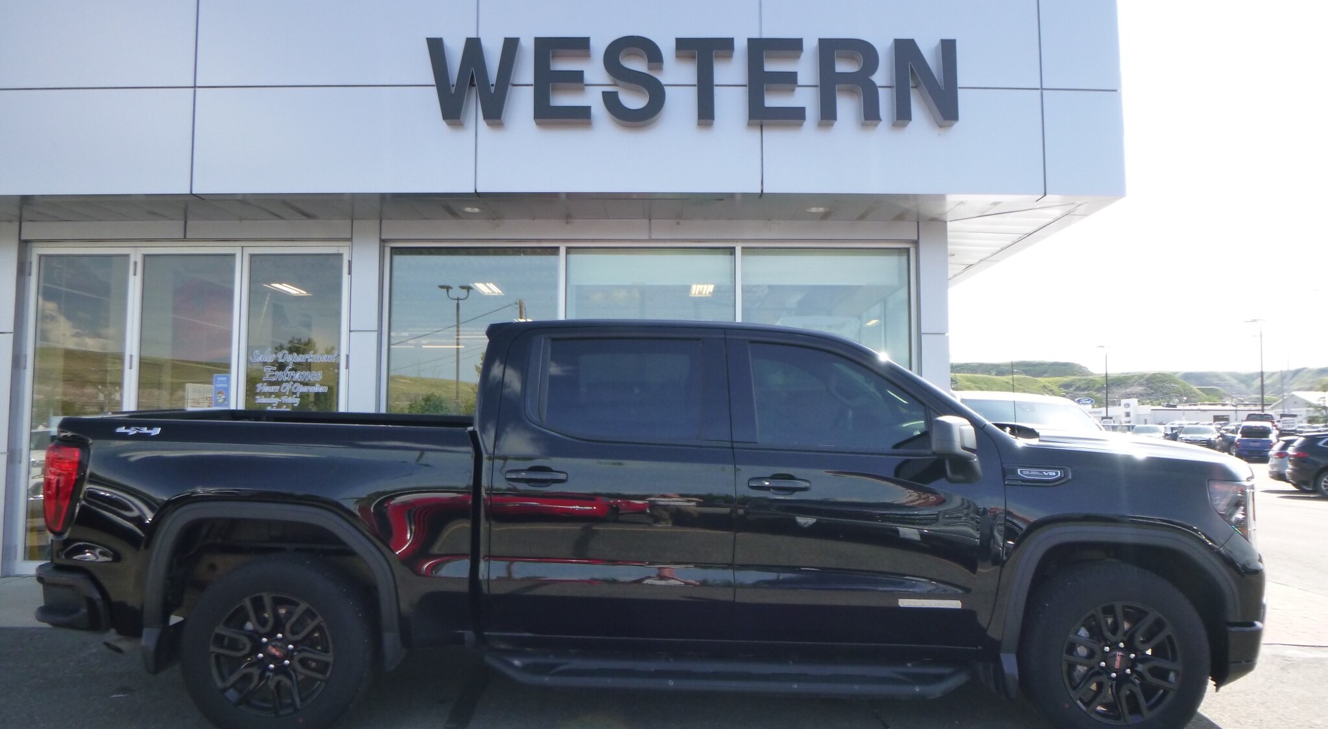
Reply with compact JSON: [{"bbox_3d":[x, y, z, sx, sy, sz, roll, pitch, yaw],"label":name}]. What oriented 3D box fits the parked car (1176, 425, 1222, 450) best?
[{"bbox_3d":[25.591,3.794,45.845,1.880,1.700,4.650,-3,-5,31],"label":"parked car"}]

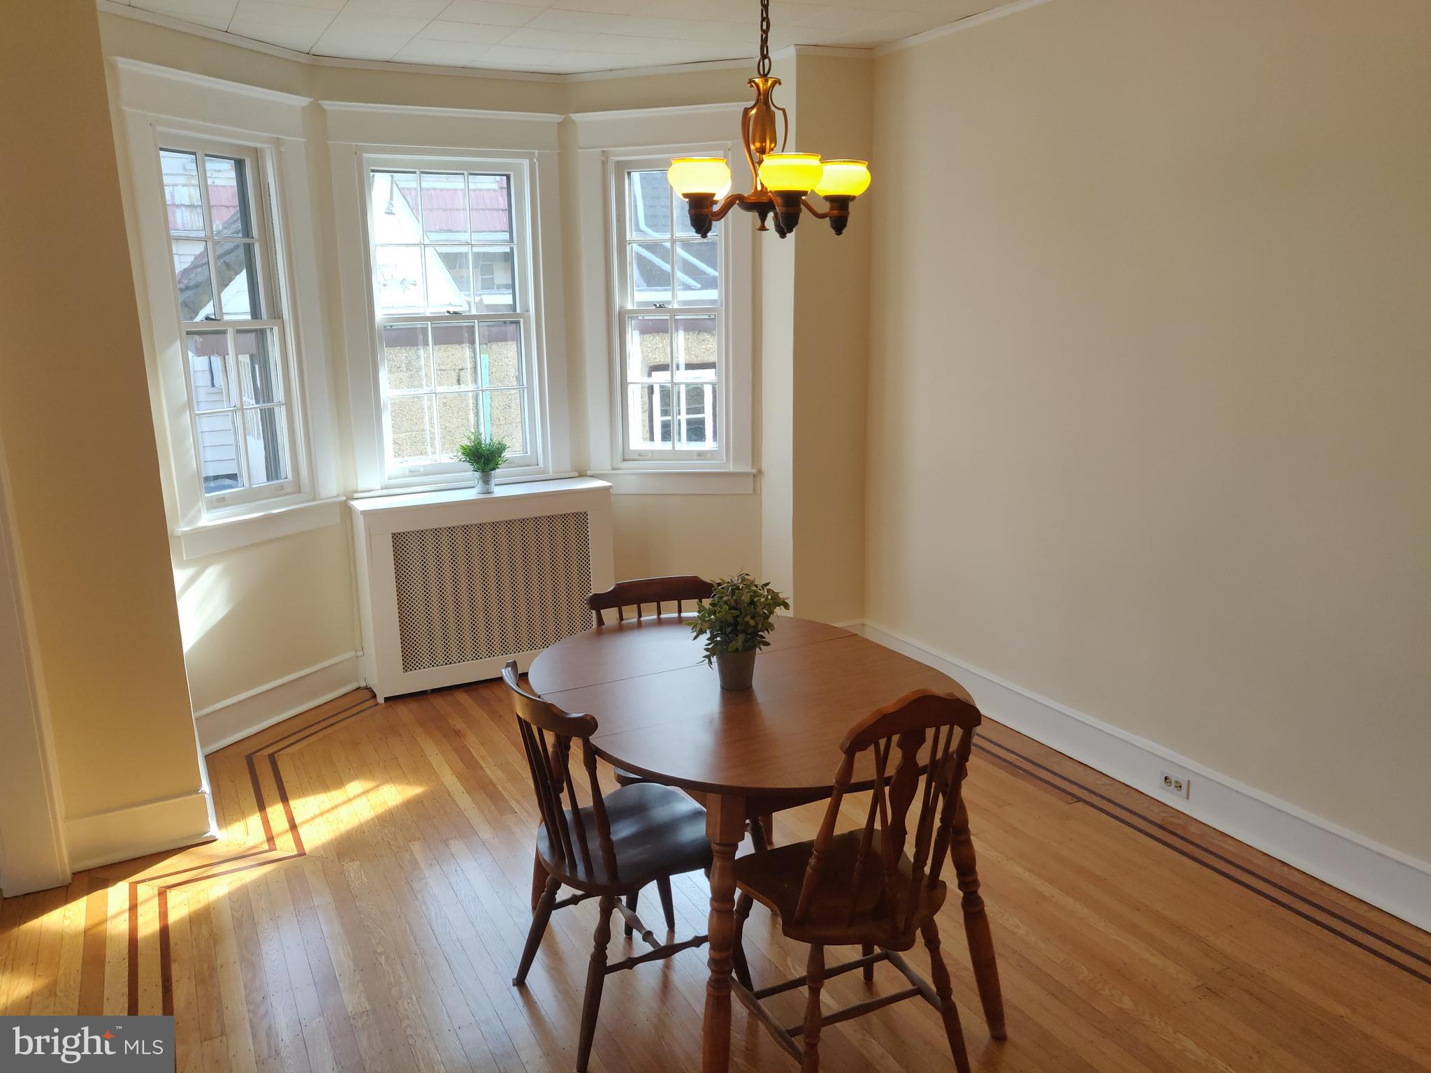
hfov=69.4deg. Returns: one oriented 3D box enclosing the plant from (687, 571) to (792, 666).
[{"bbox_3d":[0.056,0.190,2.378,0.230,0.210,0.220,-1,13,0],"label":"plant"}]

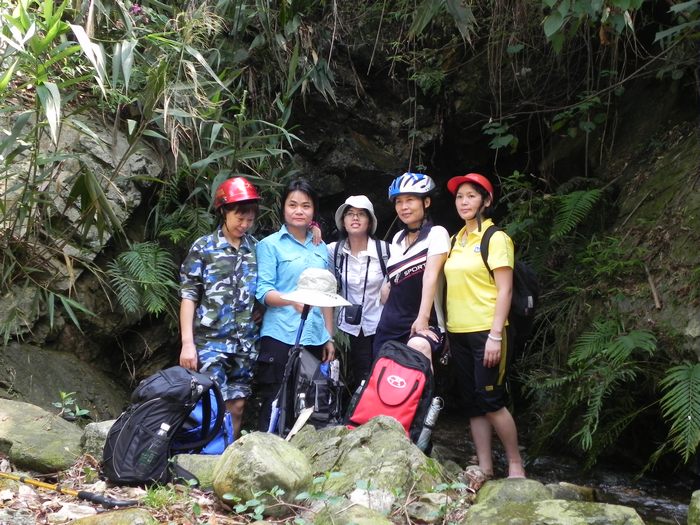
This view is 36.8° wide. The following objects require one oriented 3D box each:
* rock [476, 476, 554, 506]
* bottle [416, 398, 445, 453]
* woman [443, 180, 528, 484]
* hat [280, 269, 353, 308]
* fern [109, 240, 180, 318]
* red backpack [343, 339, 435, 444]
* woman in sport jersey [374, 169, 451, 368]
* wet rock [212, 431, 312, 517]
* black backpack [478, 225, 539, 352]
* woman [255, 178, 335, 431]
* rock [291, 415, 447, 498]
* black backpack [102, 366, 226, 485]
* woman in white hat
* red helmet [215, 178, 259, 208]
[{"bbox_3d":[0.801,1.122,5.150,0.390,0.180,0.330,0,4,0],"label":"rock"},{"bbox_3d":[0.370,0.744,4.830,0.060,0.260,0.060,13,-12,15],"label":"bottle"},{"bbox_3d":[0.693,0.345,5.420,0.460,1.600,0.340,3,5,36],"label":"woman"},{"bbox_3d":[-0.168,0.118,4.980,0.330,0.150,0.340,7,10,-1],"label":"hat"},{"bbox_3d":[-1.204,0.104,6.100,0.440,0.440,0.360,0,4,0],"label":"fern"},{"bbox_3d":[0.181,0.597,4.830,0.330,0.490,0.220,14,-14,15],"label":"red backpack"},{"bbox_3d":[0.289,0.354,5.242,0.470,1.600,0.480,2,4,33],"label":"woman in sport jersey"},{"bbox_3d":[-0.374,0.903,4.500,0.430,0.370,0.400,0,3,0],"label":"wet rock"},{"bbox_3d":[0.824,0.135,5.680,0.320,0.540,0.260,2,4,38],"label":"black backpack"},{"bbox_3d":[-0.262,0.370,5.291,0.450,1.580,0.340,-1,3,-22],"label":"woman"},{"bbox_3d":[0.081,0.899,4.850,0.700,0.390,0.550,0,4,0],"label":"rock"},{"bbox_3d":[-0.834,0.750,4.750,0.380,0.570,0.330,23,3,-13],"label":"black backpack"},{"bbox_3d":[0.048,0.403,6.005,0.480,1.580,0.320,0,4,5],"label":"woman in white hat"},{"bbox_3d":[-0.556,-0.346,5.200,0.210,0.160,0.260,-2,4,-38],"label":"red helmet"}]

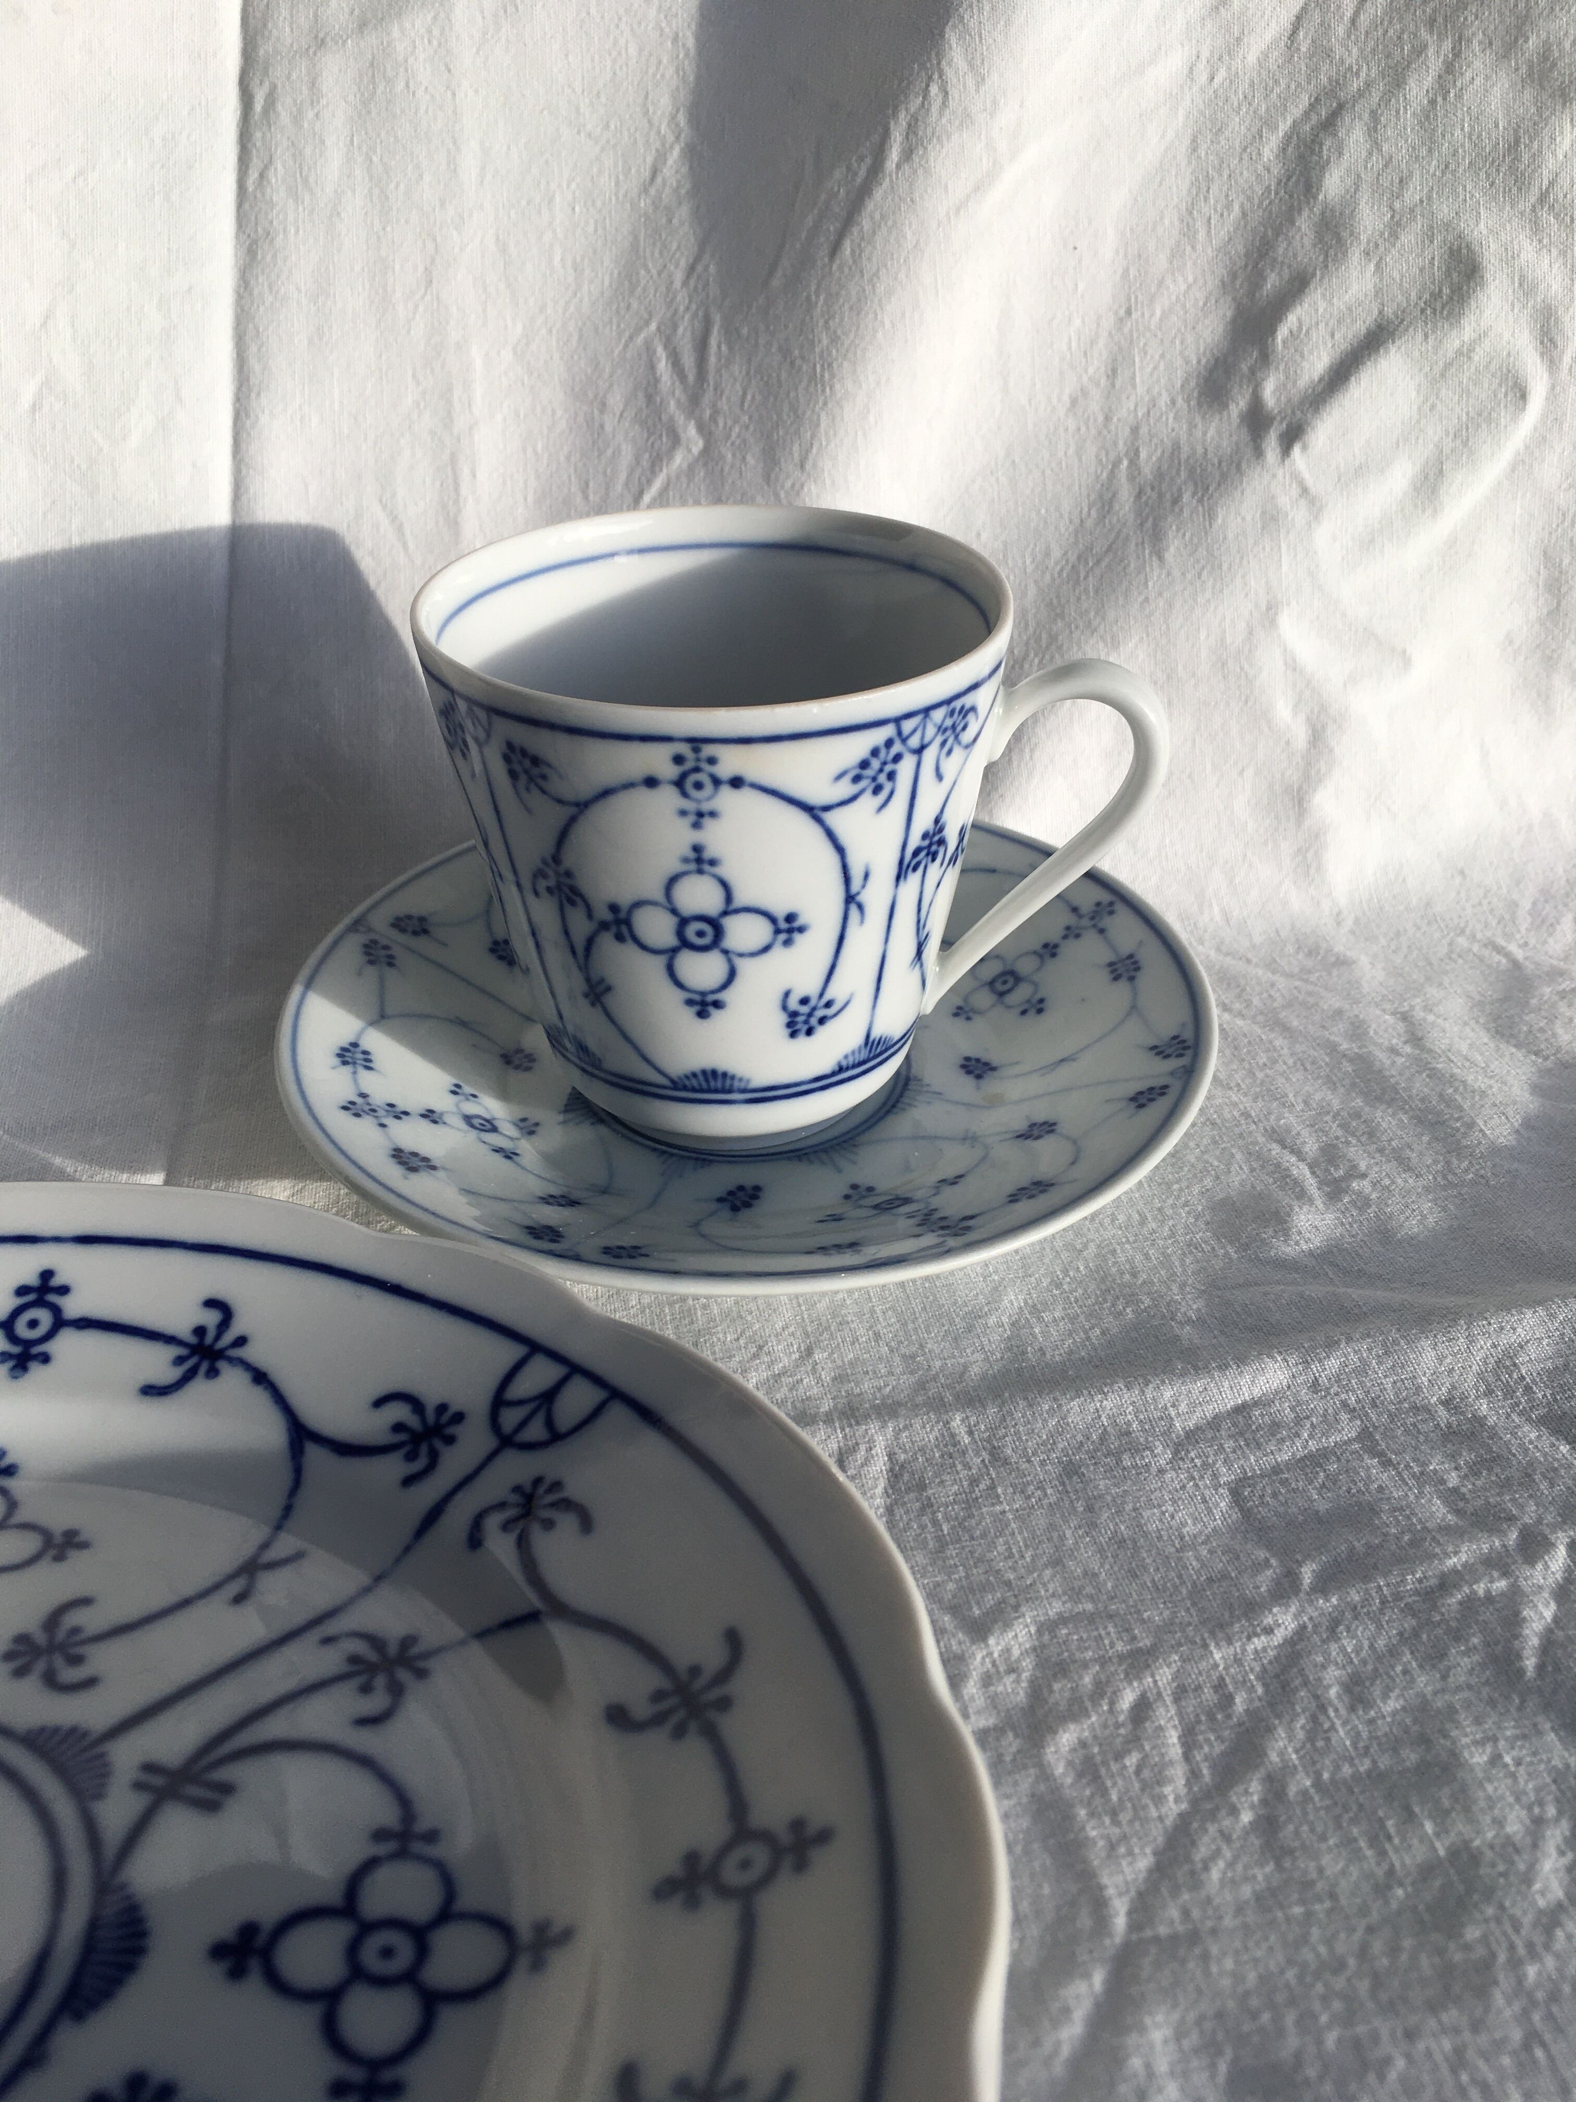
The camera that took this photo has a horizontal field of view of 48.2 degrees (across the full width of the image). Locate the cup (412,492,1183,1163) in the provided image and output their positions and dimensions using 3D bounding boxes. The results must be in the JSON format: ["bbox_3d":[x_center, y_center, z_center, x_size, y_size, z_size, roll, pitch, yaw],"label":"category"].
[{"bbox_3d":[0.003,-0.030,0.262,0.106,0.078,0.081,-3,34,-4],"label":"cup"}]

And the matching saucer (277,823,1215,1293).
[{"bbox_3d":[-0.006,-0.002,0.280,0.144,0.021,0.144,0,33,0],"label":"matching saucer"}]

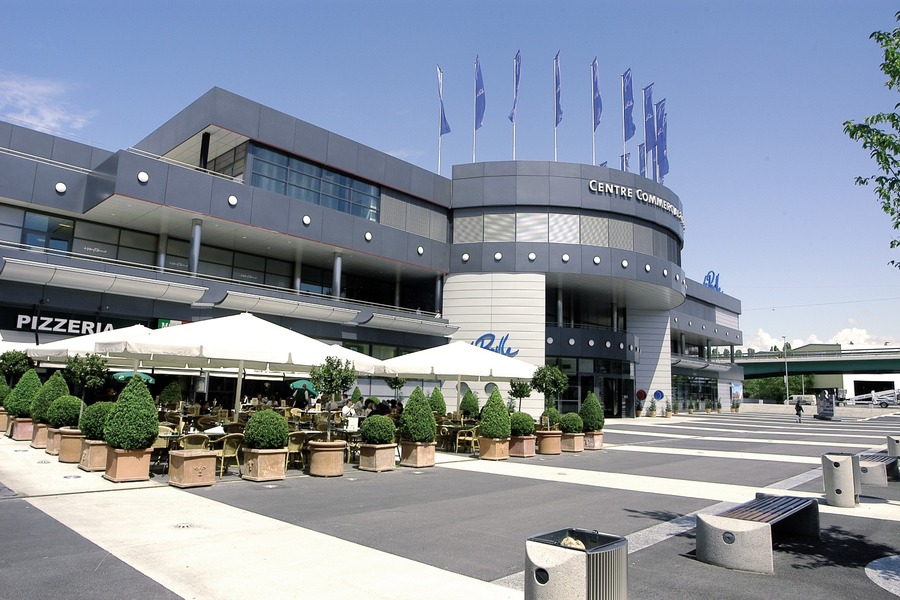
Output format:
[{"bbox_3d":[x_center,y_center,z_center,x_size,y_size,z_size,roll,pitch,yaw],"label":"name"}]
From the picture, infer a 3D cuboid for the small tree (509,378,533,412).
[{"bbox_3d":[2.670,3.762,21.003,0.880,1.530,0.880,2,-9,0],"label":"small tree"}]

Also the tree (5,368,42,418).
[{"bbox_3d":[-11.878,2.664,15.355,0.860,1.390,0.860,9,-11,-39],"label":"tree"}]

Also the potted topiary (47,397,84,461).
[{"bbox_3d":[-9.018,3.002,12.900,0.800,1.420,0.800,-8,-13,44],"label":"potted topiary"}]

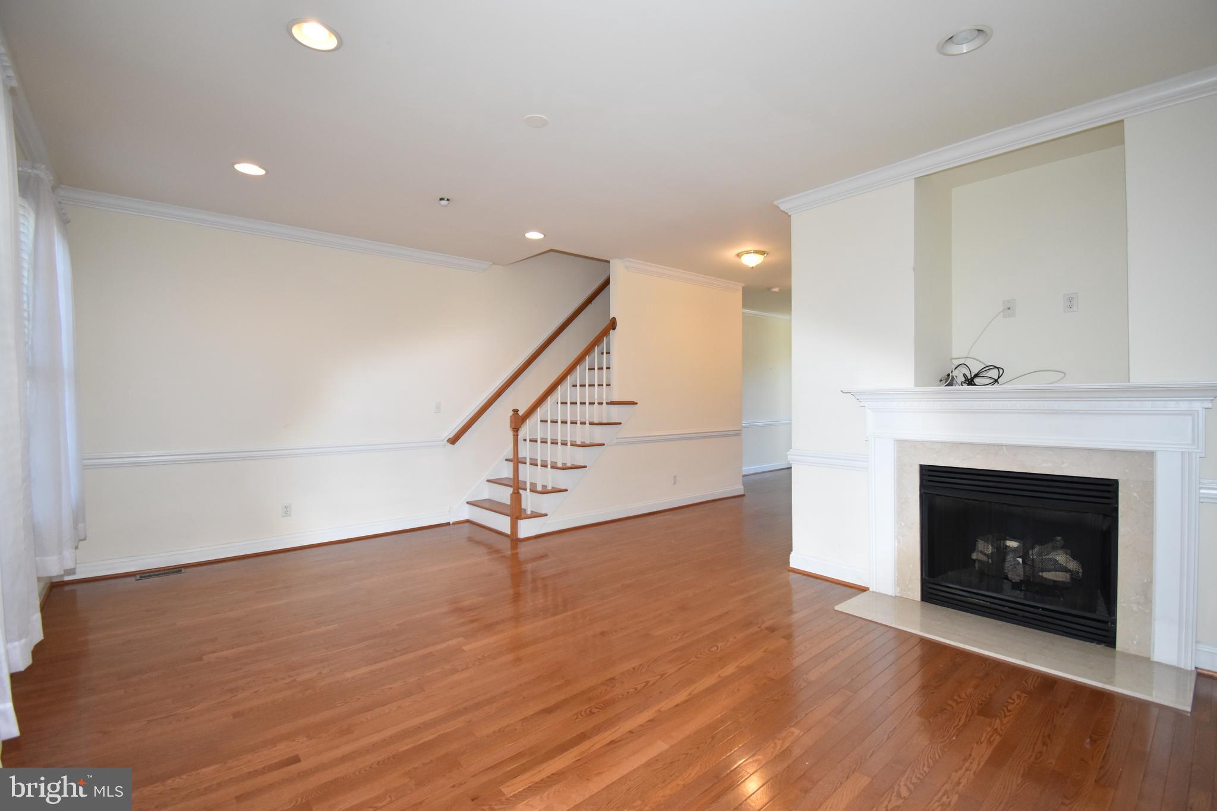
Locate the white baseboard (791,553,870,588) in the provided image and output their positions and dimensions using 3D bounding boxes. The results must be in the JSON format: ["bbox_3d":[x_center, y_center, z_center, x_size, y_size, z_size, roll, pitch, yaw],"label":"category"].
[{"bbox_3d":[1.567,1.164,3.623,0.025,0.116,0.565,-1,1,-44],"label":"white baseboard"}]

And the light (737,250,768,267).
[{"bbox_3d":[1.446,-1.461,5.098,0.315,0.159,0.315,0,1,0],"label":"light"}]

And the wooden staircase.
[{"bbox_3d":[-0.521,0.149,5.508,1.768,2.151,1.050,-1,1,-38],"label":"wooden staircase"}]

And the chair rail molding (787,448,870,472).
[{"bbox_3d":[1.552,0.391,3.619,0.040,0.109,0.572,-1,1,-44],"label":"chair rail molding"}]

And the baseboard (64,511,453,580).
[{"bbox_3d":[-2.760,1.159,4.416,2.852,0.116,0.025,-1,1,-38],"label":"baseboard"}]

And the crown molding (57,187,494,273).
[{"bbox_3d":[-2.548,-1.480,4.518,3.254,0.102,0.086,-1,1,-38],"label":"crown molding"}]

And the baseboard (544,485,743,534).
[{"bbox_3d":[0.552,1.143,5.730,3.126,0.116,0.025,-1,1,-38],"label":"baseboard"}]

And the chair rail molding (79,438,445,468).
[{"bbox_3d":[-2.758,0.387,4.401,2.775,0.106,0.040,-1,1,-38],"label":"chair rail molding"}]

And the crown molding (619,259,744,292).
[{"bbox_3d":[0.927,-1.498,5.960,2.092,0.102,0.086,-1,1,-38],"label":"crown molding"}]

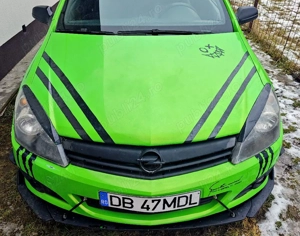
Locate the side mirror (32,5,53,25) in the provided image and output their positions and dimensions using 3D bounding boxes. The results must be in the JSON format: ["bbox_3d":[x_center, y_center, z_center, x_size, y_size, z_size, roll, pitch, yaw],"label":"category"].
[{"bbox_3d":[-0.959,-0.927,2.390,0.230,0.170,0.140,-1,33,-1],"label":"side mirror"}]

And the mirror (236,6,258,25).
[{"bbox_3d":[0.876,-0.930,2.412,0.230,0.170,0.140,-1,33,-1],"label":"mirror"}]

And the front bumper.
[{"bbox_3d":[-0.003,0.374,1.538,1.680,0.360,0.440,-1,33,-1],"label":"front bumper"}]

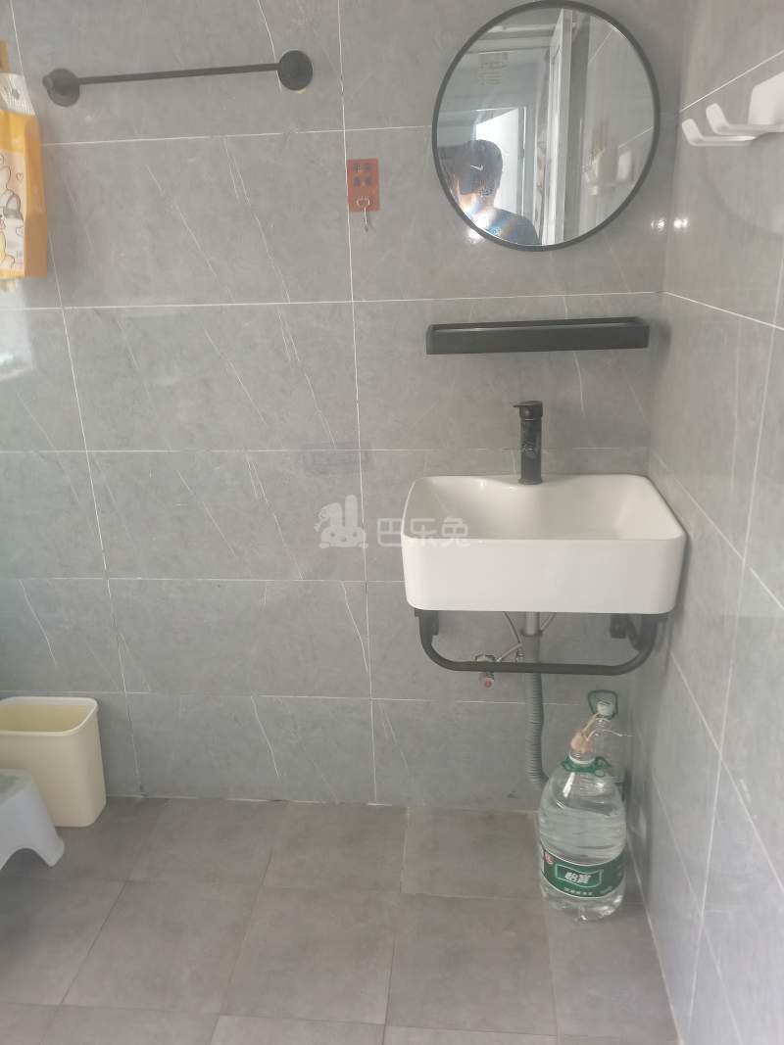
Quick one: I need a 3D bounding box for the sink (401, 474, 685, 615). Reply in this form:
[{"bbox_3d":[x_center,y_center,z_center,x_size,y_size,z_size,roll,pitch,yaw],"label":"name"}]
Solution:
[{"bbox_3d":[0.265,0.030,1.473,0.470,0.138,0.370,0,20,6],"label":"sink"}]

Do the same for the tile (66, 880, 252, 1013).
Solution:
[{"bbox_3d":[-0.450,0.851,1.588,0.304,0.012,0.300,0,19,5],"label":"tile"}]

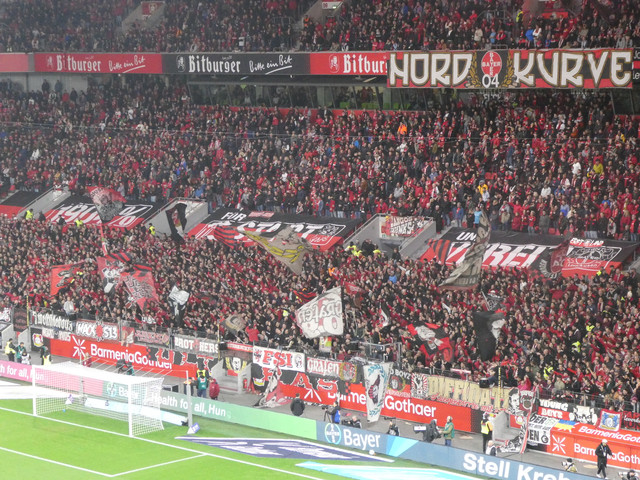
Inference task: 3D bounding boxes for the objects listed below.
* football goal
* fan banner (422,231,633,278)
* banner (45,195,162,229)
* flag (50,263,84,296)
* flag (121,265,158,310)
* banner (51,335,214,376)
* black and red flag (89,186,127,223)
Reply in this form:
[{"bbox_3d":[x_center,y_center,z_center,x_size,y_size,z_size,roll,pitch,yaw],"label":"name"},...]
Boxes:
[{"bbox_3d":[-10.841,7.637,81.038,7.560,2.550,2.150,5,8,44],"label":"football goal"},{"bbox_3d":[11.078,0.724,89.887,13.100,0.300,3.900,5,34,44],"label":"fan banner"},{"bbox_3d":[-15.568,-1.949,117.002,10.700,0.300,3.700,5,34,44],"label":"banner"},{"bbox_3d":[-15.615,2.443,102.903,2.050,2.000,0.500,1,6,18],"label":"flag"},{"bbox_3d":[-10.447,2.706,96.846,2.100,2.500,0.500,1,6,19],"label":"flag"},{"bbox_3d":[-11.285,6.624,96.162,14.400,1.500,0.120,5,8,44],"label":"banner"},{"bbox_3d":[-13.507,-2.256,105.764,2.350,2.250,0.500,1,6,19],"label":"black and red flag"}]

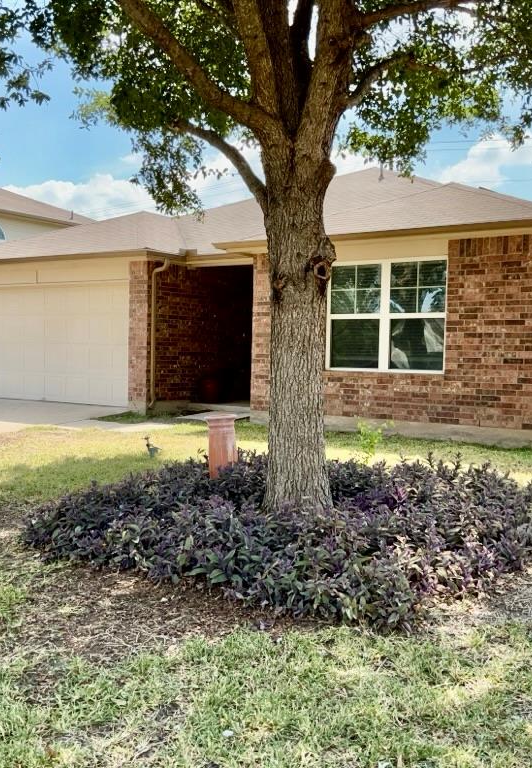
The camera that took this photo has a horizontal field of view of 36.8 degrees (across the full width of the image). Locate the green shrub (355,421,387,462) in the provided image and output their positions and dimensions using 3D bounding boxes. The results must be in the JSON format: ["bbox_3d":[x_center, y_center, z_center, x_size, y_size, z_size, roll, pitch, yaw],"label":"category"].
[{"bbox_3d":[1.261,0.672,9.500,0.400,0.500,0.400,3,3,37],"label":"green shrub"}]

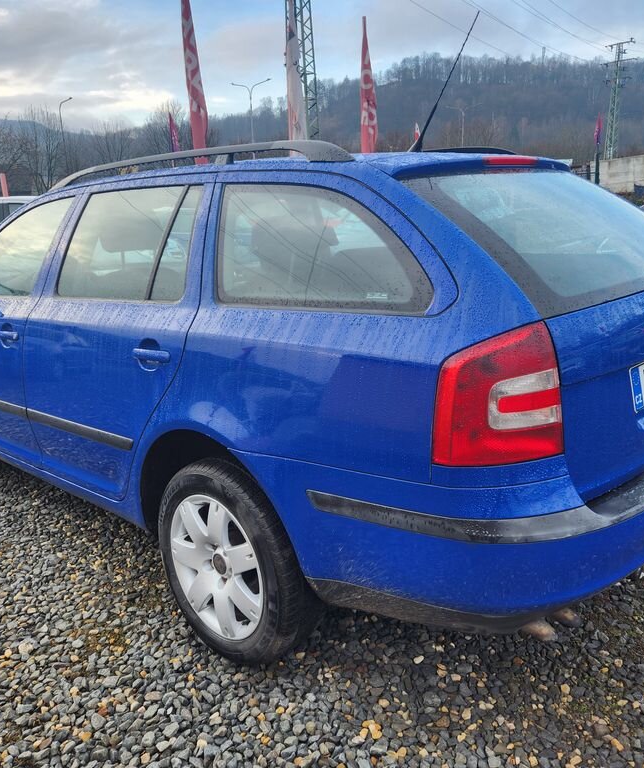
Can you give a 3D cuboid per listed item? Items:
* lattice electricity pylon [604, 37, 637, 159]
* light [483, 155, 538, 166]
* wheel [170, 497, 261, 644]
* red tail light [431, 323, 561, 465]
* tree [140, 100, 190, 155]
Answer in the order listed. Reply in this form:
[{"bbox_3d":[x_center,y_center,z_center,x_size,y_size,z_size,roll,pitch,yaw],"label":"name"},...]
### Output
[{"bbox_3d":[29.812,-26.242,69.913,3.800,16.923,1.300,9,18,35],"label":"lattice electricity pylon"},{"bbox_3d":[0.563,-0.660,2.013,0.050,0.030,0.335,11,19,41],"label":"light"},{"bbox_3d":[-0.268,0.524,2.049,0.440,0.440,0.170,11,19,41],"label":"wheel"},{"bbox_3d":[0.375,0.026,1.396,0.205,0.300,0.260,11,19,41],"label":"red tail light"},{"bbox_3d":[-11.566,-16.350,51.462,3.695,9.504,3.695,-5,15,-11],"label":"tree"}]

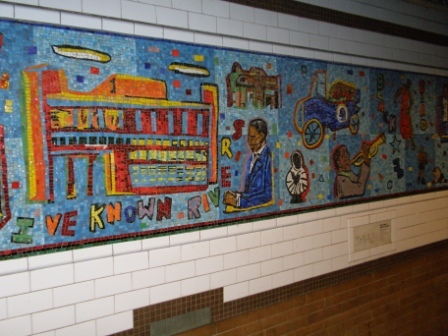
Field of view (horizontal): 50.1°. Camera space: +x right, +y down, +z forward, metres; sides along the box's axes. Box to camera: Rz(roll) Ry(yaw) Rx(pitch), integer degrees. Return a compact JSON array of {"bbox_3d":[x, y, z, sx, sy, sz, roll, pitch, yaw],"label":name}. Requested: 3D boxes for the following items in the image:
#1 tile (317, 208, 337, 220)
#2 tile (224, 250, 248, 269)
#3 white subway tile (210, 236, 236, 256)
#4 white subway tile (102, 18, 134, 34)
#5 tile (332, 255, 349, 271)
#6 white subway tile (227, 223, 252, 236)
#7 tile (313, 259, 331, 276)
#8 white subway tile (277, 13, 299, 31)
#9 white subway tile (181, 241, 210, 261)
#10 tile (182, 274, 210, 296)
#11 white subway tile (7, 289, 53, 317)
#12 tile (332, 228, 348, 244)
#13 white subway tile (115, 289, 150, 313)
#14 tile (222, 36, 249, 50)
[{"bbox_3d":[0.558,0.249,2.623,0.152,0.048,0.015,-3,4,-38],"label":"tile"},{"bbox_3d":[0.054,0.421,2.224,0.152,0.076,0.010,-3,4,-38],"label":"tile"},{"bbox_3d":[-0.007,0.353,2.178,0.152,0.074,0.012,-3,4,-38],"label":"white subway tile"},{"bbox_3d":[-0.400,-0.539,1.819,0.133,0.050,0.012,-4,5,-38],"label":"white subway tile"},{"bbox_3d":[0.653,0.540,2.715,0.152,0.074,0.010,-3,3,-38],"label":"tile"},{"bbox_3d":[0.074,0.286,2.238,0.154,0.050,0.010,-3,3,-38],"label":"white subway tile"},{"bbox_3d":[0.537,0.544,2.614,0.152,0.076,0.010,-3,4,-38],"label":"tile"},{"bbox_3d":[0.323,-0.734,2.417,0.152,0.074,0.010,-3,3,-38],"label":"white subway tile"},{"bbox_3d":[-0.126,0.361,2.084,0.152,0.074,0.012,-3,4,-38],"label":"white subway tile"},{"bbox_3d":[-0.126,0.505,2.080,0.150,0.075,0.010,-4,4,-38],"label":"tile"},{"bbox_3d":[-0.672,0.470,1.668,0.152,0.075,0.010,-4,5,-38],"label":"white subway tile"},{"bbox_3d":[0.650,0.389,2.709,0.148,0.074,0.010,-3,3,-38],"label":"tile"},{"bbox_3d":[-0.366,0.524,1.900,0.152,0.074,0.012,-3,4,-38],"label":"white subway tile"},{"bbox_3d":[0.052,-0.567,2.176,0.150,0.050,0.012,-4,5,-38],"label":"tile"}]

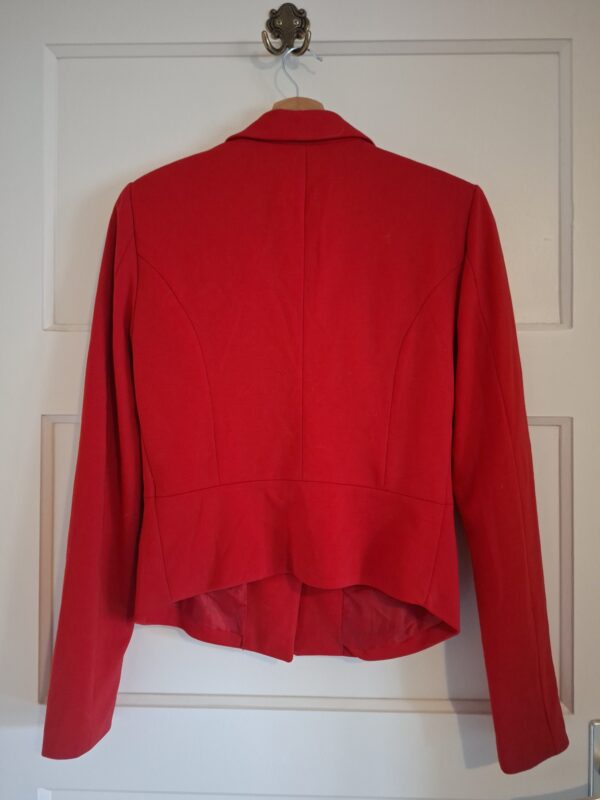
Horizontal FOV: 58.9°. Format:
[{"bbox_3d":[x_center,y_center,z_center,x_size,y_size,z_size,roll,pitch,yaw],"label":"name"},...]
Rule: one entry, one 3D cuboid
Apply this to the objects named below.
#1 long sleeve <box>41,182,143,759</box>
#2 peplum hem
[{"bbox_3d":[-0.211,0.075,0.580,0.100,0.620,0.115,5,-1,1],"label":"long sleeve"},{"bbox_3d":[-0.004,0.184,0.555,0.350,0.225,0.140,0,-1,1],"label":"peplum hem"}]

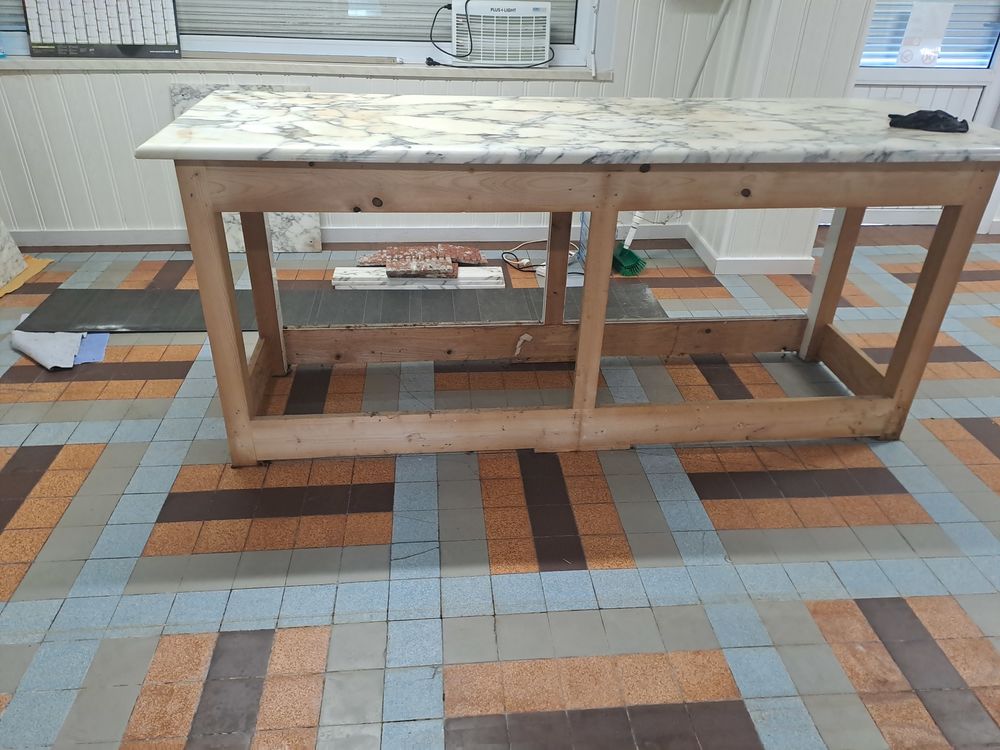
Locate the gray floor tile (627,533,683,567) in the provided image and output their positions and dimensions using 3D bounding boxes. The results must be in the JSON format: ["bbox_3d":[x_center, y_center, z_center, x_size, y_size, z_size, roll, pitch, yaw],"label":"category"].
[{"bbox_3d":[0.401,0.457,1.875,0.122,0.010,0.122,-1,31,-5],"label":"gray floor tile"}]

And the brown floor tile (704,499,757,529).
[{"bbox_3d":[0.536,0.328,1.678,0.103,0.011,0.103,-1,31,-5],"label":"brown floor tile"}]

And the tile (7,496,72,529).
[{"bbox_3d":[-1.195,0.364,1.879,0.119,0.012,0.119,-1,31,-5],"label":"tile"}]

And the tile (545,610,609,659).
[{"bbox_3d":[0.181,0.595,1.654,0.124,0.010,0.124,-1,31,-5],"label":"tile"}]

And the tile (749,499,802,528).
[{"bbox_3d":[0.746,0.379,1.963,0.120,0.010,0.120,-1,30,-5],"label":"tile"}]

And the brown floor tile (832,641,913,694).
[{"bbox_3d":[0.670,0.533,1.314,0.101,0.010,0.101,-1,30,-5],"label":"brown floor tile"}]

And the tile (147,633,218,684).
[{"bbox_3d":[-0.664,0.596,1.516,0.120,0.010,0.120,-1,30,-5],"label":"tile"}]

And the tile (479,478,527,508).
[{"bbox_3d":[0.010,0.341,2.069,0.124,0.010,0.124,-1,31,-5],"label":"tile"}]

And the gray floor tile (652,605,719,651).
[{"bbox_3d":[0.424,0.584,1.661,0.122,0.010,0.122,-1,31,-5],"label":"gray floor tile"}]

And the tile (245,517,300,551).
[{"bbox_3d":[-0.684,0.482,2.175,0.142,0.012,0.142,-1,31,-5],"label":"tile"}]

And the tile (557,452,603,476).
[{"bbox_3d":[0.247,0.270,2.199,0.124,0.010,0.124,-1,31,-5],"label":"tile"}]

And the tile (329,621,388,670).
[{"bbox_3d":[-0.313,0.601,1.594,0.122,0.010,0.122,-1,31,-5],"label":"tile"}]

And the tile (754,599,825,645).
[{"bbox_3d":[0.655,0.565,1.635,0.119,0.012,0.119,-1,31,-5],"label":"tile"}]

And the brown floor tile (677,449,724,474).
[{"bbox_3d":[0.509,0.221,1.838,0.101,0.010,0.101,-1,30,-5],"label":"brown floor tile"}]

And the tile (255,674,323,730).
[{"bbox_3d":[-0.429,0.674,1.488,0.124,0.010,0.124,-1,31,-5],"label":"tile"}]

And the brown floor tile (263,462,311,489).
[{"bbox_3d":[-0.680,0.323,2.319,0.137,0.012,0.137,-1,31,-5],"label":"brown floor tile"}]

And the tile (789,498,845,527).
[{"bbox_3d":[0.862,0.377,1.966,0.119,0.012,0.119,-1,31,-5],"label":"tile"}]

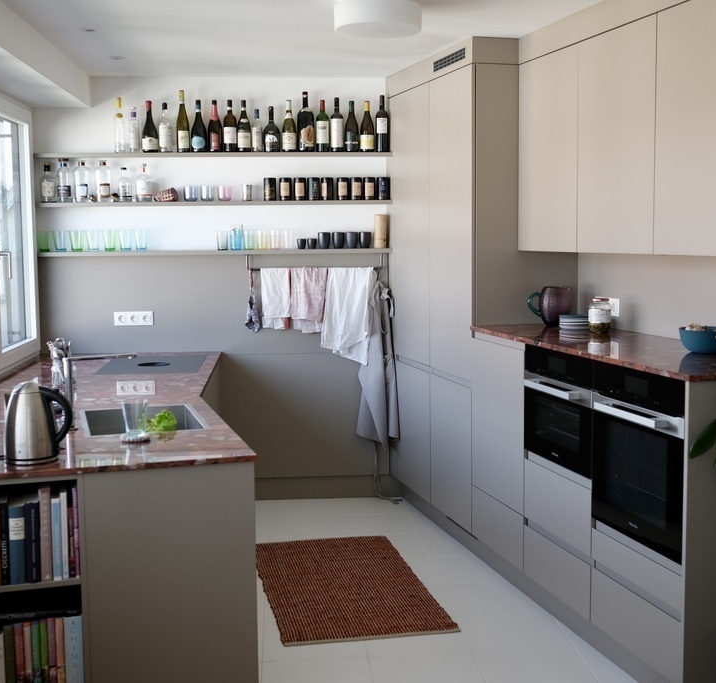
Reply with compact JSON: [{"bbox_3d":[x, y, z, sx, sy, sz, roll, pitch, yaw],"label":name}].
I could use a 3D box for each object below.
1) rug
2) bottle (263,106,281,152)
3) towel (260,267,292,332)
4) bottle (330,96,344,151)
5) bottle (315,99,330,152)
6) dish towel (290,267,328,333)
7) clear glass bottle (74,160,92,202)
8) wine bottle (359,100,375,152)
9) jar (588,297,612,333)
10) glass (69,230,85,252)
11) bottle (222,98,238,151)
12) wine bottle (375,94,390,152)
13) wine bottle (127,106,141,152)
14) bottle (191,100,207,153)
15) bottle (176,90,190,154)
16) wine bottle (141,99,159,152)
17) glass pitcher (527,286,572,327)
[{"bbox_3d":[-0.075,1.137,4.711,0.738,0.012,1.340,-2,6,-12],"label":"rug"},{"bbox_3d":[-0.501,-1.236,5.821,0.096,0.266,0.096,-1,6,-4],"label":"bottle"},{"bbox_3d":[-0.487,-0.252,5.912,0.176,0.365,0.050,-1,6,-4],"label":"towel"},{"bbox_3d":[-0.120,-1.279,5.886,0.070,0.315,0.070,-1,6,-5],"label":"bottle"},{"bbox_3d":[-0.204,-1.252,5.804,0.075,0.301,0.075,-1,6,-4],"label":"bottle"},{"bbox_3d":[-0.292,-0.243,5.928,0.220,0.392,0.050,-1,6,-4],"label":"dish towel"},{"bbox_3d":[-1.607,-0.932,5.804,0.089,0.242,0.089,-1,6,-5],"label":"clear glass bottle"},{"bbox_3d":[0.056,-1.253,5.823,0.081,0.297,0.081,-1,6,-4],"label":"wine bottle"},{"bbox_3d":[1.101,-0.118,4.523,0.103,0.151,0.103,-1,6,0],"label":"jar"},{"bbox_3d":[-1.637,-0.582,5.803,0.087,0.121,0.087,-1,6,-4],"label":"glass"},{"bbox_3d":[-0.738,-1.244,5.766,0.074,0.301,0.074,-1,6,-4],"label":"bottle"},{"bbox_3d":[0.144,-1.271,5.828,0.075,0.331,0.075,-1,6,-4],"label":"wine bottle"},{"bbox_3d":[-1.300,-1.232,5.797,0.055,0.261,0.055,-1,6,-5],"label":"wine bottle"},{"bbox_3d":[-0.921,-1.248,5.787,0.088,0.302,0.088,-1,6,-4],"label":"bottle"},{"bbox_3d":[-1.020,-1.284,5.814,0.074,0.356,0.074,-1,6,-5],"label":"bottle"},{"bbox_3d":[-1.201,-1.241,5.766,0.091,0.295,0.091,-1,6,-4],"label":"wine bottle"},{"bbox_3d":[0.938,-0.170,4.860,0.212,0.188,0.155,0,6,11],"label":"glass pitcher"}]

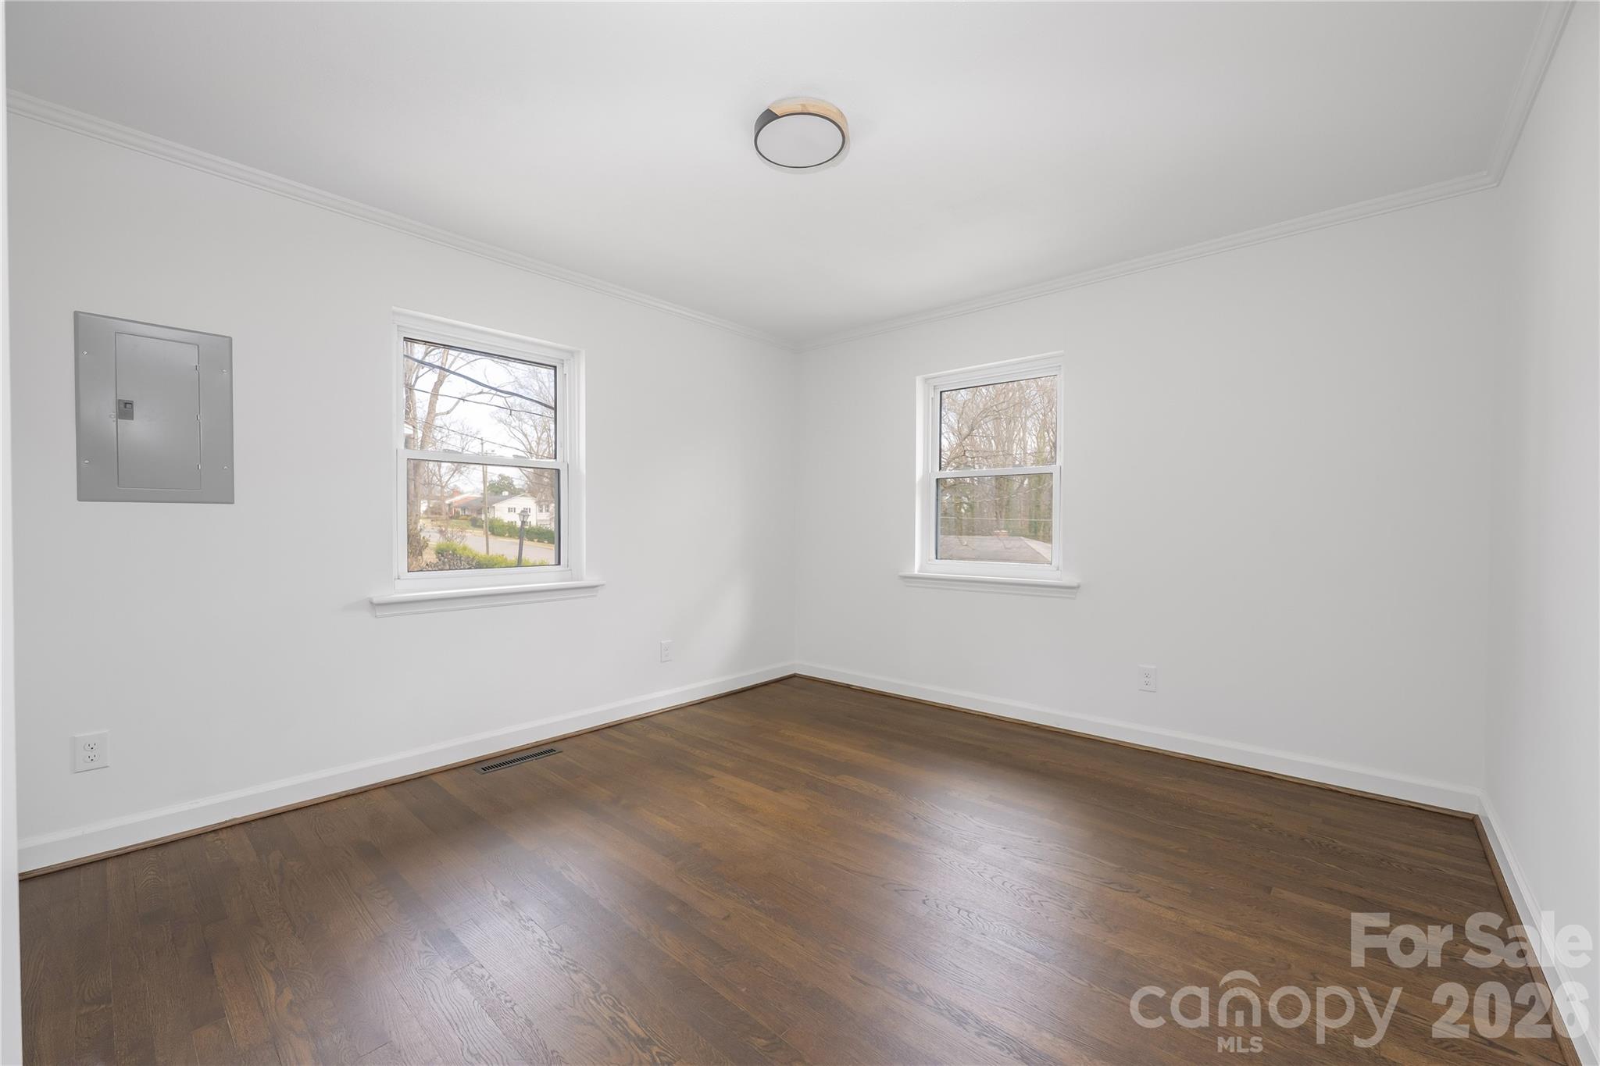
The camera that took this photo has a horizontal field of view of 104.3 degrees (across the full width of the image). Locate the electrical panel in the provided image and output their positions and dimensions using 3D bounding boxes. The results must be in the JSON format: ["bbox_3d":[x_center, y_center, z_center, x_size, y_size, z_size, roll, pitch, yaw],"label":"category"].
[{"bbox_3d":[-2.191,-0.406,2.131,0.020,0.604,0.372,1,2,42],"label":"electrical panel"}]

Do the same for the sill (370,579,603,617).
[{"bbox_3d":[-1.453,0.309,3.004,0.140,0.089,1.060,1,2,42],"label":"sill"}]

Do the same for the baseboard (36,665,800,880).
[{"bbox_3d":[-1.234,1.001,3.240,0.016,0.097,3.638,1,1,42],"label":"baseboard"}]

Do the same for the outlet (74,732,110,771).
[{"bbox_3d":[-2.312,0.718,2.032,0.008,0.123,0.080,1,2,42],"label":"outlet"}]

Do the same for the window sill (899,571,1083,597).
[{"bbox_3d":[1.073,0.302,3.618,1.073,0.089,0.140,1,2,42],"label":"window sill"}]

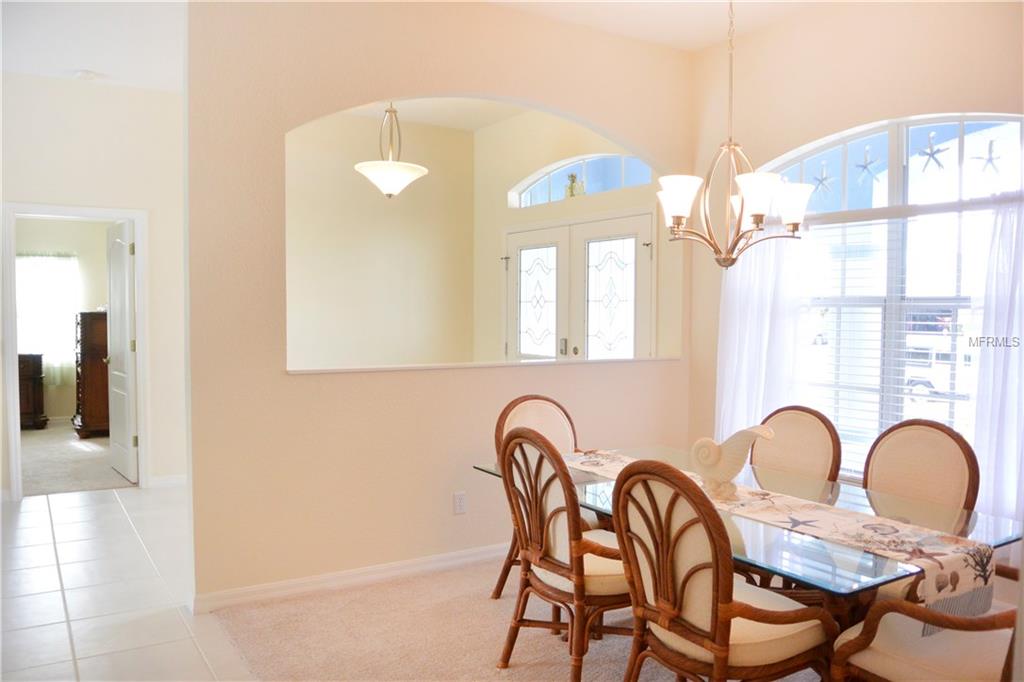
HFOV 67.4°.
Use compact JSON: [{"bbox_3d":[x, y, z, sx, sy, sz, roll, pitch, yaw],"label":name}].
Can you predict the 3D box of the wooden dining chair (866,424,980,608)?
[{"bbox_3d":[1.286,0.792,2.758,0.640,0.980,0.590,-1,2,-33],"label":"wooden dining chair"}]

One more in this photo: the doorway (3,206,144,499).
[{"bbox_3d":[-3.278,0.069,5.826,0.917,2.153,0.150,-1,2,-33],"label":"doorway"}]

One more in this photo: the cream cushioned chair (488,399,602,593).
[{"bbox_3d":[0.268,0.756,3.613,0.590,0.980,0.640,-1,2,-33],"label":"cream cushioned chair"}]

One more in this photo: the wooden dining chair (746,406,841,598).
[{"bbox_3d":[0.984,0.774,3.229,0.640,0.980,0.590,-1,2,-33],"label":"wooden dining chair"}]

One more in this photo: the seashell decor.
[{"bbox_3d":[0.792,0.433,2.757,0.300,0.265,0.140,1,2,7],"label":"seashell decor"}]

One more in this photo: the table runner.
[{"bbox_3d":[0.731,0.641,2.831,0.390,0.180,1.831,-1,2,-33],"label":"table runner"}]

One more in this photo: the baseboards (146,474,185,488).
[{"bbox_3d":[-2.762,1.123,6.138,0.320,0.090,0.020,-1,2,-33],"label":"baseboards"}]

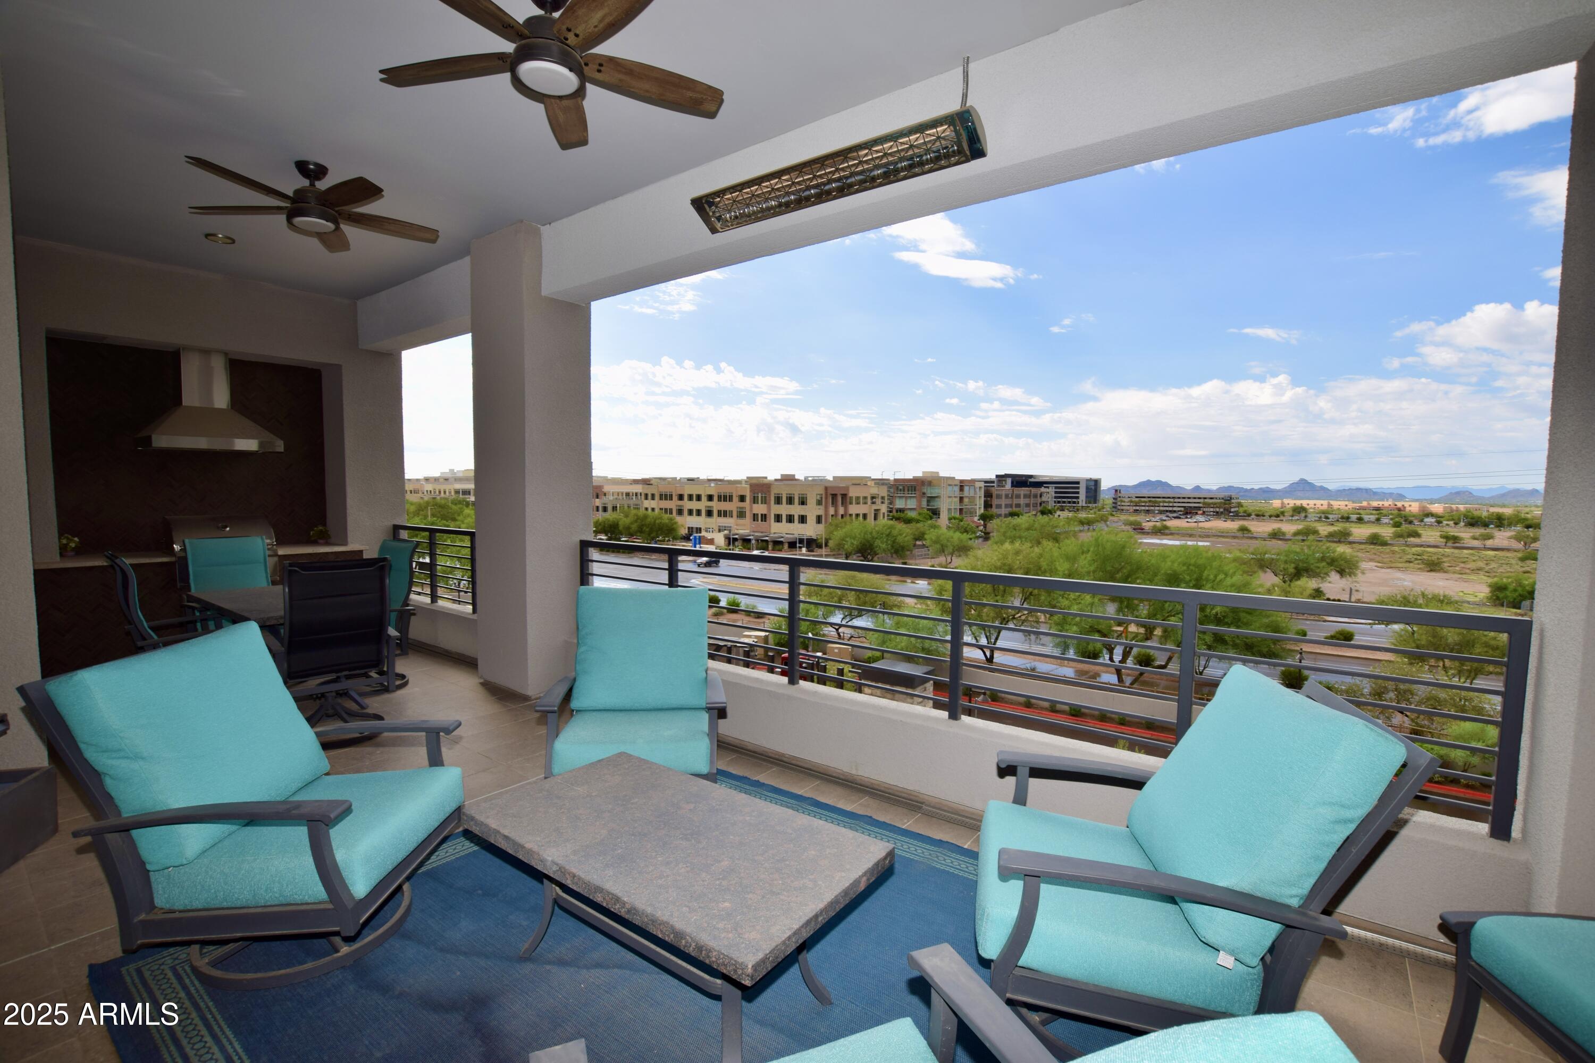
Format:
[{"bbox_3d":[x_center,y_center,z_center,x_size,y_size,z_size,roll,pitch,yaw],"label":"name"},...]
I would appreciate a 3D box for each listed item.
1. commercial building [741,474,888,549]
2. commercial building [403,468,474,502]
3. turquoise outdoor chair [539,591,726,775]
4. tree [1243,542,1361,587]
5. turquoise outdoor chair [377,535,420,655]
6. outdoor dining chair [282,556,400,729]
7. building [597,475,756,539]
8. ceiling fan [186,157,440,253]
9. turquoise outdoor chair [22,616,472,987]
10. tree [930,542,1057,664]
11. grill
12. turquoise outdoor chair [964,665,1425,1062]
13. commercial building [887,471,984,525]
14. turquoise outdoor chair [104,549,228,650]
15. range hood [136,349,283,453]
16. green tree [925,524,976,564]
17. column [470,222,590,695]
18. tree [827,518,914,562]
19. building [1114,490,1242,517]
[{"bbox_3d":[4.178,-4.739,155.939,23.000,15.500,26.000,3,4,35],"label":"commercial building"},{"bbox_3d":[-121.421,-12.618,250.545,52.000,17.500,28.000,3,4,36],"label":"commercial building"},{"bbox_3d":[-0.732,0.801,3.175,0.780,0.945,0.950,0,4,-7],"label":"turquoise outdoor chair"},{"bbox_3d":[57.645,3.920,76.000,12.000,5.275,11.040,3,5,37],"label":"tree"},{"bbox_3d":[-3.281,0.590,4.925,0.640,1.020,0.730,3,4,35],"label":"turquoise outdoor chair"},{"bbox_3d":[-2.761,0.658,3.890,0.740,1.020,0.640,4,4,40],"label":"outdoor dining chair"},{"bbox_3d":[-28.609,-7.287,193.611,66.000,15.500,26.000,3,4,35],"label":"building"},{"bbox_3d":[-2.692,-1.855,3.693,1.280,0.340,1.280,3,4,35],"label":"ceiling fan"},{"bbox_3d":[-1.715,0.855,2.192,0.950,0.945,0.780,0,4,-1],"label":"turquoise outdoor chair"},{"bbox_3d":[13.290,4.854,45.000,8.400,8.357,7.728,2,4,16],"label":"tree"},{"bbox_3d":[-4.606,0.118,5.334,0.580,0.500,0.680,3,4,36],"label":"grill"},{"bbox_3d":[1.019,0.900,1.856,0.950,0.945,0.780,2,4,17],"label":"turquoise outdoor chair"},{"bbox_3d":[49.370,-9.949,230.414,24.000,18.000,36.000,3,4,36],"label":"commercial building"},{"bbox_3d":[-3.651,0.664,4.031,0.640,1.060,0.700,3,4,30],"label":"turquoise outdoor chair"},{"bbox_3d":[-4.888,-1.090,5.562,0.560,0.810,0.940,4,4,39],"label":"range hood"},{"bbox_3d":[26.428,2.424,116.000,8.300,6.700,7.800,3,4,35],"label":"green tree"},{"bbox_3d":[-1.938,-0.479,4.883,0.680,3.200,0.500,3,4,35],"label":"column"},{"bbox_3d":[11.408,1.366,104.000,13.000,7.023,11.960,1,4,6],"label":"tree"},{"bbox_3d":[281.082,-21.240,498.030,83.000,15.000,28.000,2,4,21],"label":"building"}]

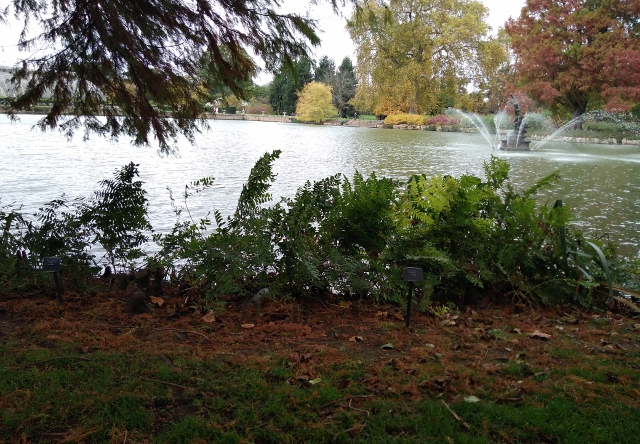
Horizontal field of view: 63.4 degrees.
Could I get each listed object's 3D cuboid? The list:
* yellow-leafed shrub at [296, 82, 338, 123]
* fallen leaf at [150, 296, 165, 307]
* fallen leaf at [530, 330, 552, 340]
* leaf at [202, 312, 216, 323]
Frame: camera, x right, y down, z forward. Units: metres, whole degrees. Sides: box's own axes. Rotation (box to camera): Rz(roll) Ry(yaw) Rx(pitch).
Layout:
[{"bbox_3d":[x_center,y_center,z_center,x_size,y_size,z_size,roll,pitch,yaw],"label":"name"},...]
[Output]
[{"bbox_3d":[-0.531,-25.391,110.000,8.500,8.100,8.300,2,12,0],"label":"yellow-leafed shrub"},{"bbox_3d":[-1.290,0.631,4.108,0.100,0.045,0.085,2,12,0],"label":"fallen leaf"},{"bbox_3d":[1.607,0.827,3.757,0.145,0.040,0.095,2,12,0],"label":"fallen leaf"},{"bbox_3d":[-0.818,0.707,3.833,0.100,0.045,0.085,2,12,0],"label":"leaf"}]

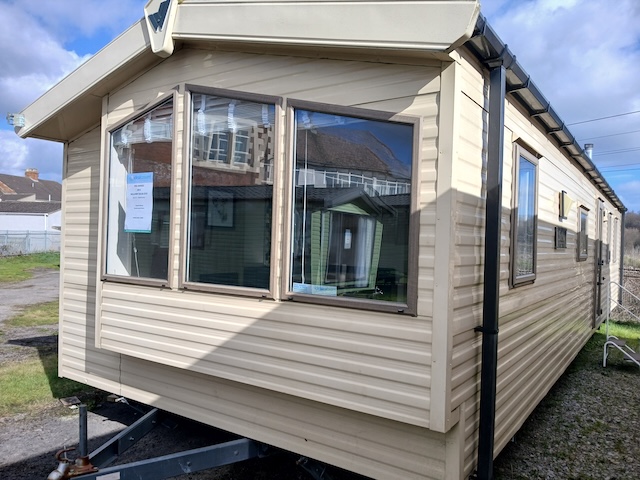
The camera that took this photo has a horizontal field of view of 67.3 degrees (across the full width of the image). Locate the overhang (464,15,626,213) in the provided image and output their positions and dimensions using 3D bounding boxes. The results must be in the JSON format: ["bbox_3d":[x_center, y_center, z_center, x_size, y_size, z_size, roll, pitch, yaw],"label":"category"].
[{"bbox_3d":[3.854,-0.779,6.601,0.125,0.146,11.049,1,-1,35],"label":"overhang"}]

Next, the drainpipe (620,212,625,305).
[{"bbox_3d":[6.794,0.400,10.800,0.067,2.100,0.067,1,-1,35],"label":"drainpipe"}]

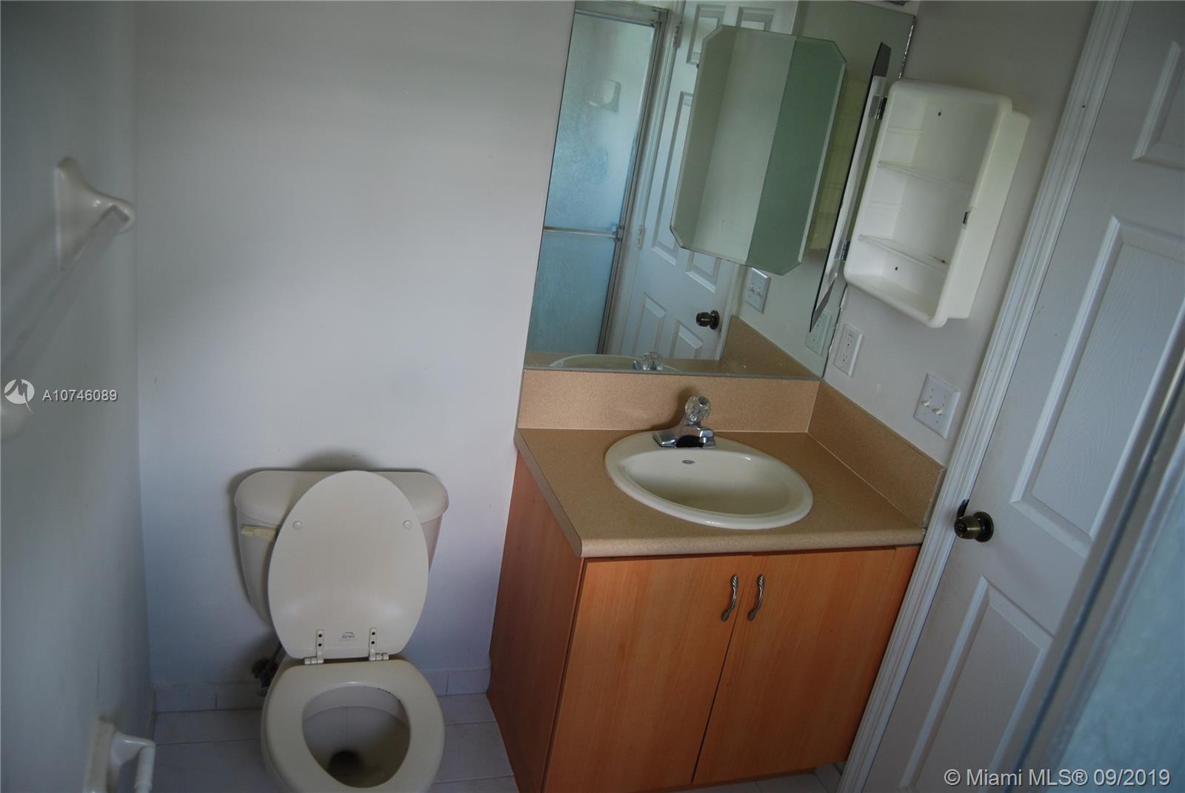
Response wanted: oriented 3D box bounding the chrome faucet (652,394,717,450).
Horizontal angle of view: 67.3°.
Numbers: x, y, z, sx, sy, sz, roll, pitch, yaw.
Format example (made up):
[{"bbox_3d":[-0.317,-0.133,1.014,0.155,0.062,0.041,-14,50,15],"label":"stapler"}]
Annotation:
[{"bbox_3d":[0.246,0.062,2.197,0.154,0.130,0.115,2,22,-20],"label":"chrome faucet"}]

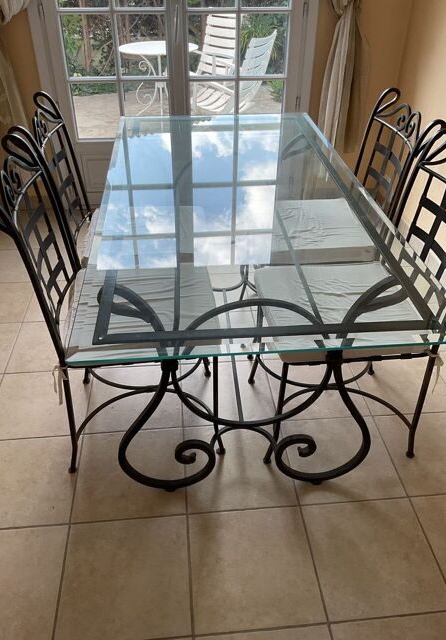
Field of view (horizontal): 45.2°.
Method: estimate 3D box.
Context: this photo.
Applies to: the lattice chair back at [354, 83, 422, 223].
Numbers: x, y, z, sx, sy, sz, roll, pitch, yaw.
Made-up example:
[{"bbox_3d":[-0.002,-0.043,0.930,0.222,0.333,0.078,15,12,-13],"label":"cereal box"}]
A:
[{"bbox_3d":[0.588,-0.520,1.866,0.166,0.479,0.404,-3,37,-5],"label":"lattice chair back"}]

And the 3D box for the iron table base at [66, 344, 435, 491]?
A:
[{"bbox_3d":[0.020,-0.124,1.920,0.748,0.718,1.456,-3,37,-5],"label":"iron table base"}]

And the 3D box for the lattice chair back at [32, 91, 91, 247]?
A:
[{"bbox_3d":[-0.565,-0.477,1.824,0.162,0.489,0.418,-3,37,-5],"label":"lattice chair back"}]

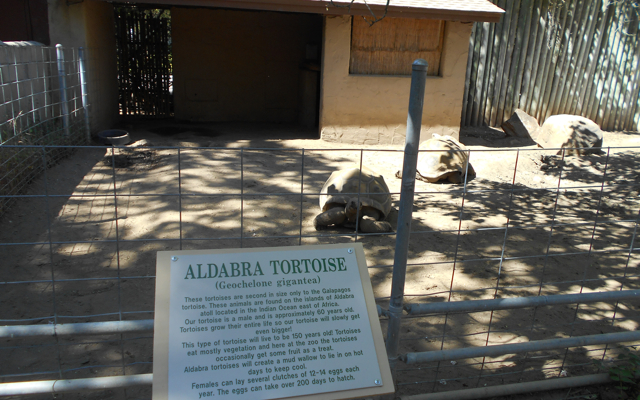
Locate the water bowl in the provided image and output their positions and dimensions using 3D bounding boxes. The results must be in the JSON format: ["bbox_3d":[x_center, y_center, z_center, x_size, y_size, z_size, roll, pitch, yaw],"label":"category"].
[{"bbox_3d":[-3.730,-1.115,8.690,0.540,0.180,0.540,2,14,0],"label":"water bowl"}]

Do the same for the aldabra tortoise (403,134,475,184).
[{"bbox_3d":[1.730,-0.655,7.030,0.860,0.580,1.080,-7,16,-31],"label":"aldabra tortoise"}]

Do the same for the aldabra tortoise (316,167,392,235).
[{"bbox_3d":[0.375,-0.085,5.170,0.780,0.530,1.030,3,14,6],"label":"aldabra tortoise"}]

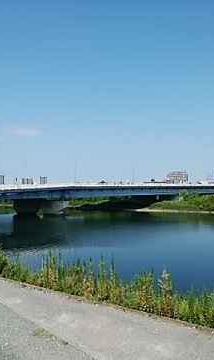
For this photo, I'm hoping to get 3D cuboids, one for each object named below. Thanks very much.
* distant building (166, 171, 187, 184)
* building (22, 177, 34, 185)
[{"bbox_3d":[99.570,0.890,430.000,27.000,24.900,15.000,0,-1,6],"label":"distant building"},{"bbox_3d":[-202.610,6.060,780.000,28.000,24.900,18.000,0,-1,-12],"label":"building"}]

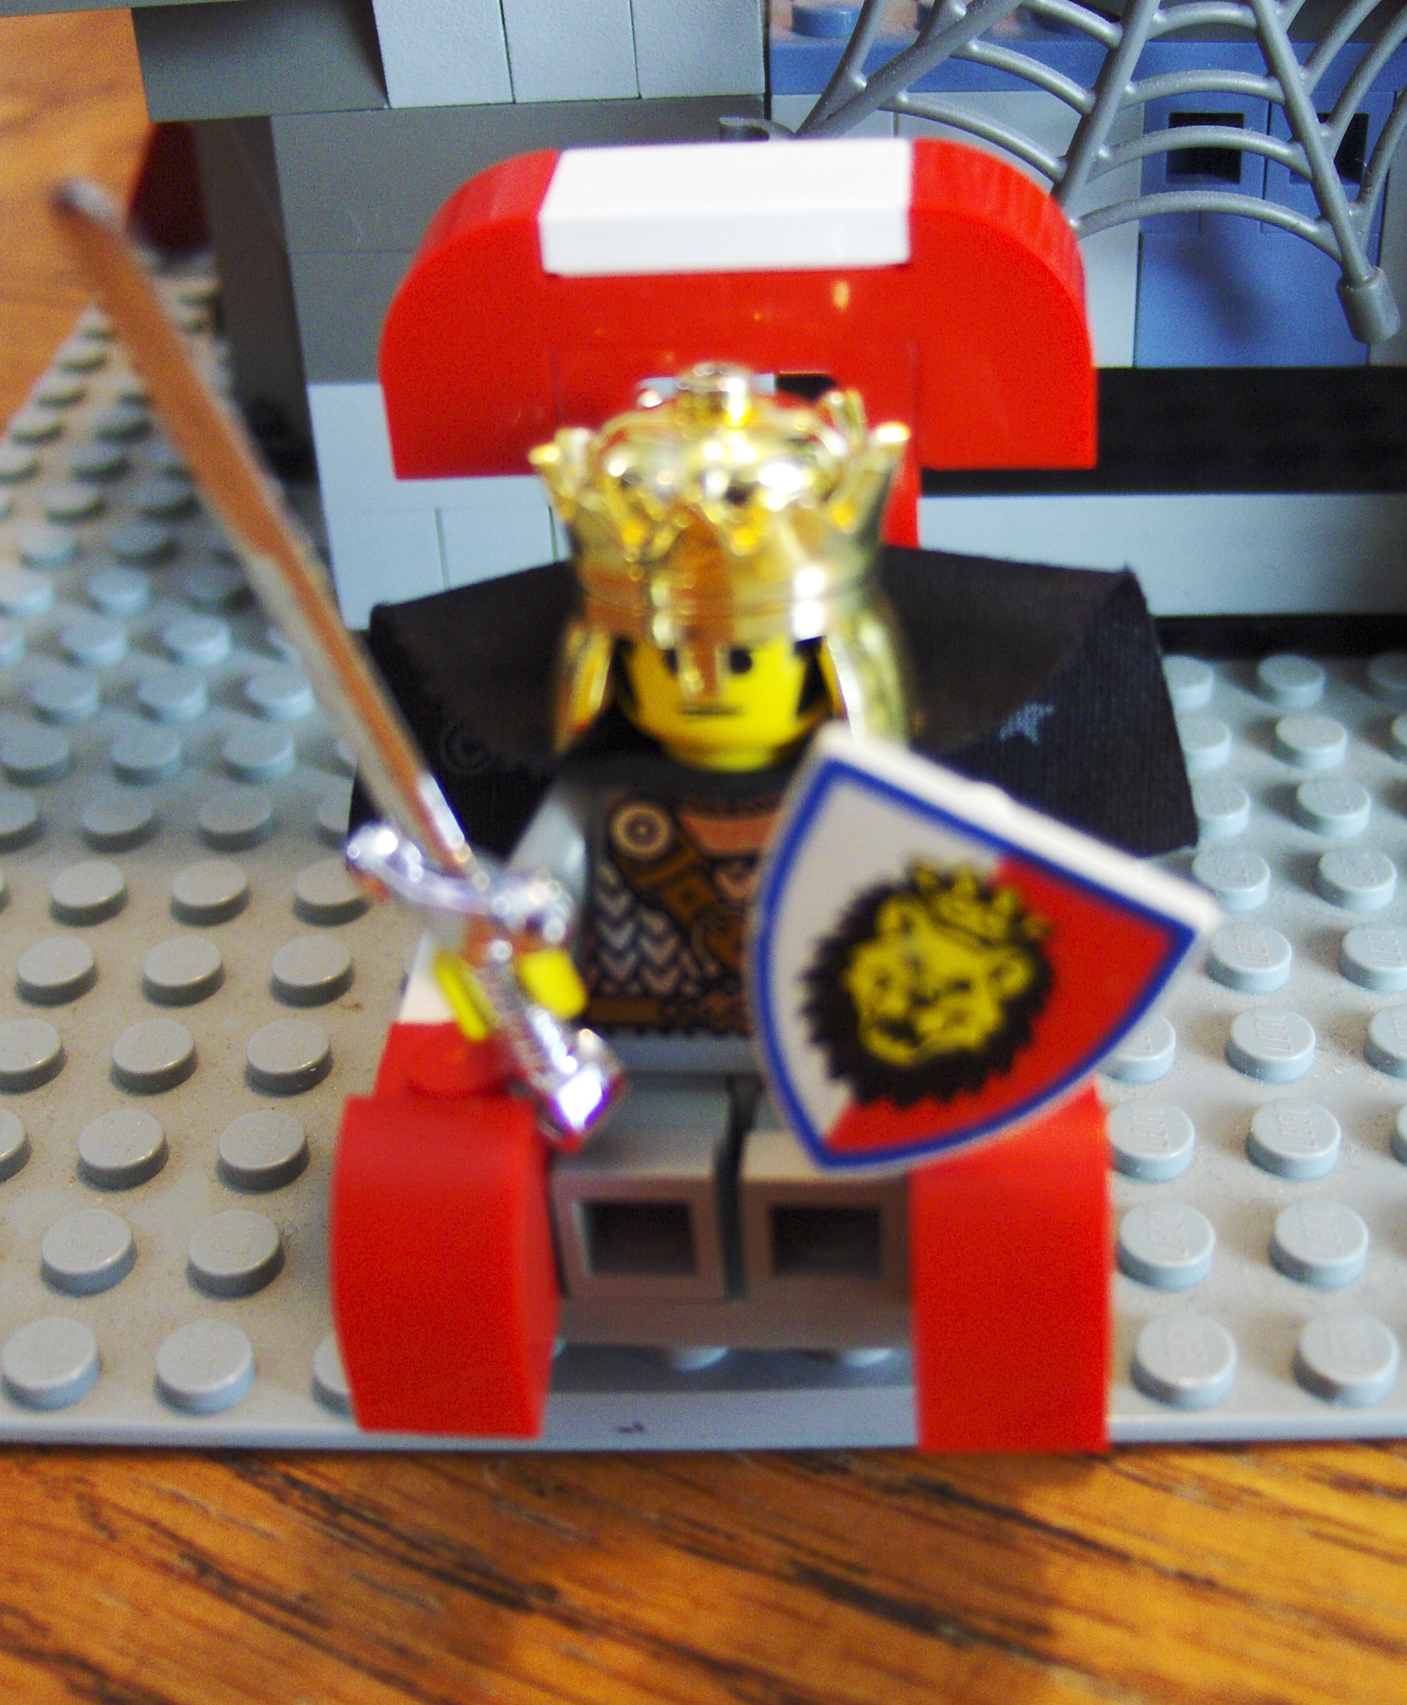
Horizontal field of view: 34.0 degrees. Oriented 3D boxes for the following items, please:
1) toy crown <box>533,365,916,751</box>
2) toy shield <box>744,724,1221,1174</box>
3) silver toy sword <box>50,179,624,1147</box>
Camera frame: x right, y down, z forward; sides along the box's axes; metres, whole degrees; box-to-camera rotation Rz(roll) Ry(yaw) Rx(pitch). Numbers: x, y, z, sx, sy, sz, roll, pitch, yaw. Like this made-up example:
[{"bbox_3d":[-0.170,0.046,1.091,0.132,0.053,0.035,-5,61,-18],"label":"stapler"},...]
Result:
[{"bbox_3d":[0.001,-0.012,0.096,0.015,0.017,0.015,3,29,11],"label":"toy crown"},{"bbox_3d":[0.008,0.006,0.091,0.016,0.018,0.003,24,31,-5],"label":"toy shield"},{"bbox_3d":[-0.013,-0.005,0.085,0.012,0.042,0.004,12,47,46],"label":"silver toy sword"}]

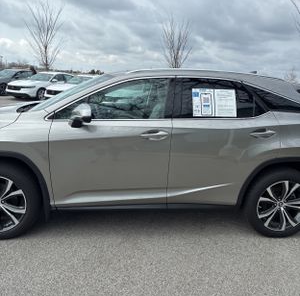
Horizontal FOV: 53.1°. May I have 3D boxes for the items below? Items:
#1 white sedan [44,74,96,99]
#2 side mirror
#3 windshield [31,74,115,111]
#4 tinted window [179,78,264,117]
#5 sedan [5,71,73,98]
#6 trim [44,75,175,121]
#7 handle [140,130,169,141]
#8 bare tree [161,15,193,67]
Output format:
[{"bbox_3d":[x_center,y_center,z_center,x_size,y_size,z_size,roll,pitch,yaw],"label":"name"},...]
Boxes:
[{"bbox_3d":[-3.214,-3.050,15.828,1.860,1.450,4.900,9,14,24],"label":"white sedan"},{"bbox_3d":[-0.610,-0.272,2.639,0.200,0.210,0.240,1,13,-6],"label":"side mirror"},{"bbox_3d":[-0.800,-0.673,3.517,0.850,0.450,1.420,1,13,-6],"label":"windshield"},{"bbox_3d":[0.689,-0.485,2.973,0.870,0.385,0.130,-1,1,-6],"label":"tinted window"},{"bbox_3d":[-5.798,-3.534,17.114,1.860,1.450,4.900,8,14,21],"label":"sedan"},{"bbox_3d":[-0.355,-0.485,2.861,1.230,0.430,0.140,-1,1,-6],"label":"trim"},{"bbox_3d":[0.045,-0.115,2.791,0.255,0.075,0.060,1,13,-6],"label":"handle"},{"bbox_3d":[2.012,-7.552,25.383,2.650,6.721,2.650,0,13,-6],"label":"bare tree"}]

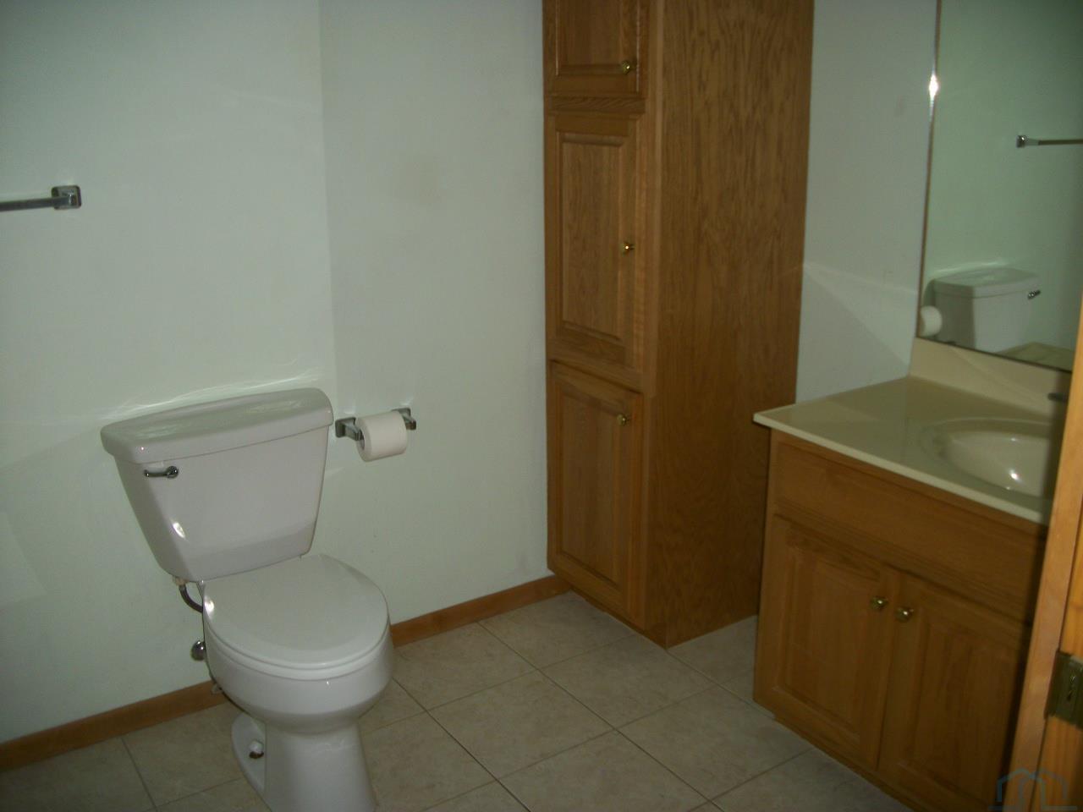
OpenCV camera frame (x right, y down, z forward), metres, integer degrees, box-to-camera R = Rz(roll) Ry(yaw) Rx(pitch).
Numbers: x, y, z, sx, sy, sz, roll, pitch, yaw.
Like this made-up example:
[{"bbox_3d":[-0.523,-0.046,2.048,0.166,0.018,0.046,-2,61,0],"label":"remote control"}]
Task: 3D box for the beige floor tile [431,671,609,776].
[{"bbox_3d":[-0.052,0.780,2.480,0.330,0.010,0.330,-11,19,-32],"label":"beige floor tile"}]

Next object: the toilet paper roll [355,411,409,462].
[{"bbox_3d":[-0.410,0.079,2.566,0.100,0.112,0.112,-11,19,-32],"label":"toilet paper roll"}]

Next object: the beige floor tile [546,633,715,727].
[{"bbox_3d":[0.226,0.726,2.657,0.330,0.010,0.330,-11,19,-32],"label":"beige floor tile"}]

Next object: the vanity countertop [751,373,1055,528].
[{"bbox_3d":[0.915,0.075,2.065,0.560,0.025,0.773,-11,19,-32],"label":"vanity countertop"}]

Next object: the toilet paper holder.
[{"bbox_3d":[-0.417,0.051,2.591,0.212,0.050,0.075,-11,19,-32],"label":"toilet paper holder"}]

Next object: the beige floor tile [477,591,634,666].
[{"bbox_3d":[0.043,0.651,2.921,0.330,0.010,0.325,-11,19,-32],"label":"beige floor tile"}]

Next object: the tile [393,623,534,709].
[{"bbox_3d":[-0.234,0.706,2.743,0.330,0.010,0.325,-11,19,-32],"label":"tile"}]

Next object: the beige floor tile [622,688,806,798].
[{"bbox_3d":[0.411,0.801,2.390,0.330,0.010,0.330,-11,19,-32],"label":"beige floor tile"}]

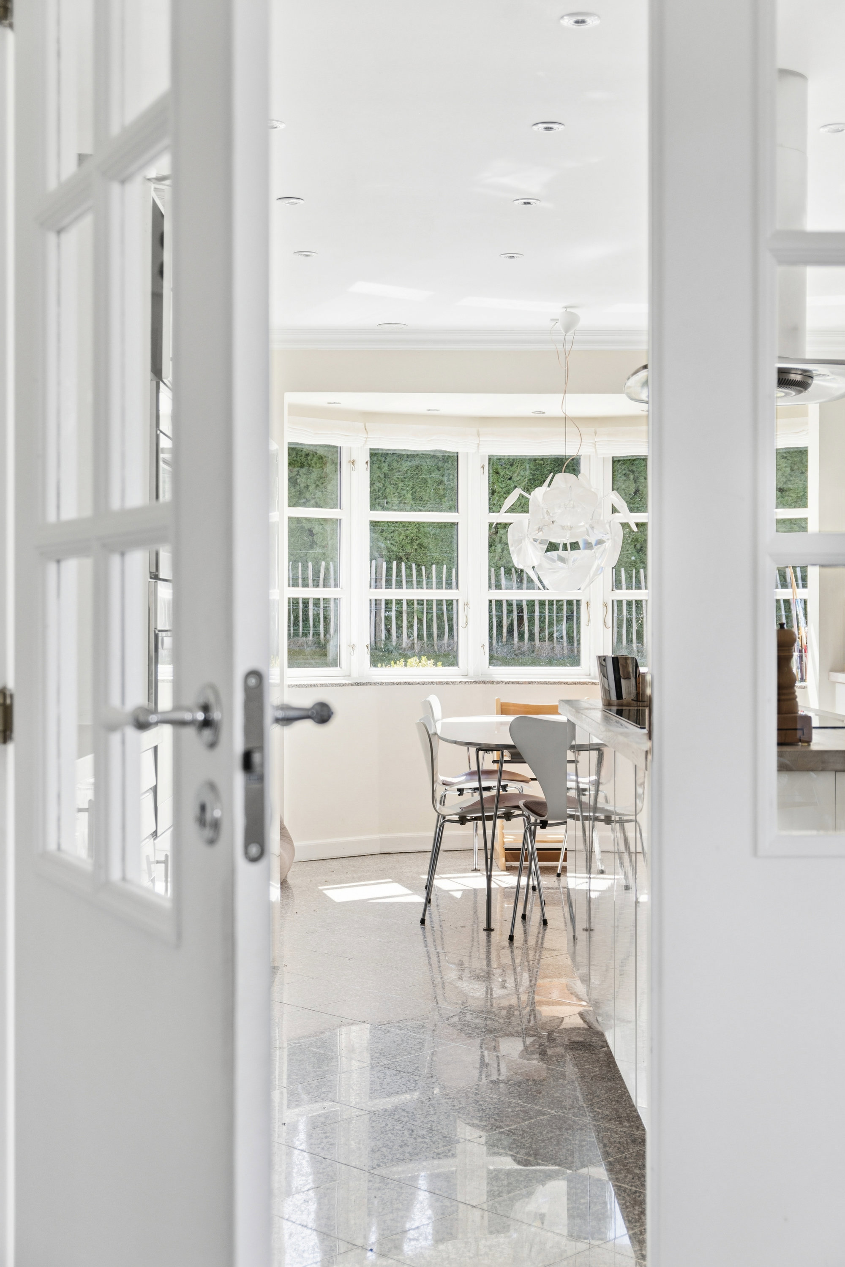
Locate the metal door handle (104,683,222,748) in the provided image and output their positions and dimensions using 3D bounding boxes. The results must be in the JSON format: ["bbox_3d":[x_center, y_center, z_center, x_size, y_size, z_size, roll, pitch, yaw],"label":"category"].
[{"bbox_3d":[-0.231,0.071,1.370,0.068,0.054,0.145,0,0,-27],"label":"metal door handle"}]

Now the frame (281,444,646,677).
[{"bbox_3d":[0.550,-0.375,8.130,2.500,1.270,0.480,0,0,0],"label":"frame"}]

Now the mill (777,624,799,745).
[{"bbox_3d":[0.745,0.105,3.360,0.070,0.247,0.070,0,0,0],"label":"mill"}]

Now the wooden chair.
[{"bbox_3d":[0.595,0.720,7.880,0.460,0.790,0.490,0,0,0],"label":"wooden chair"}]

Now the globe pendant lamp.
[{"bbox_3d":[0.603,-0.777,6.870,0.610,1.205,0.610,0,0,0],"label":"globe pendant lamp"}]

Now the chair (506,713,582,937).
[{"bbox_3d":[0.590,0.718,6.140,0.500,0.820,0.520,0,0,11],"label":"chair"}]

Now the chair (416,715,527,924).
[{"bbox_3d":[0.247,0.733,6.530,0.520,0.785,0.500,0,0,3],"label":"chair"}]

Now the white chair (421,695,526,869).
[{"bbox_3d":[0.263,0.705,7.320,0.520,0.820,0.500,0,0,5],"label":"white chair"}]

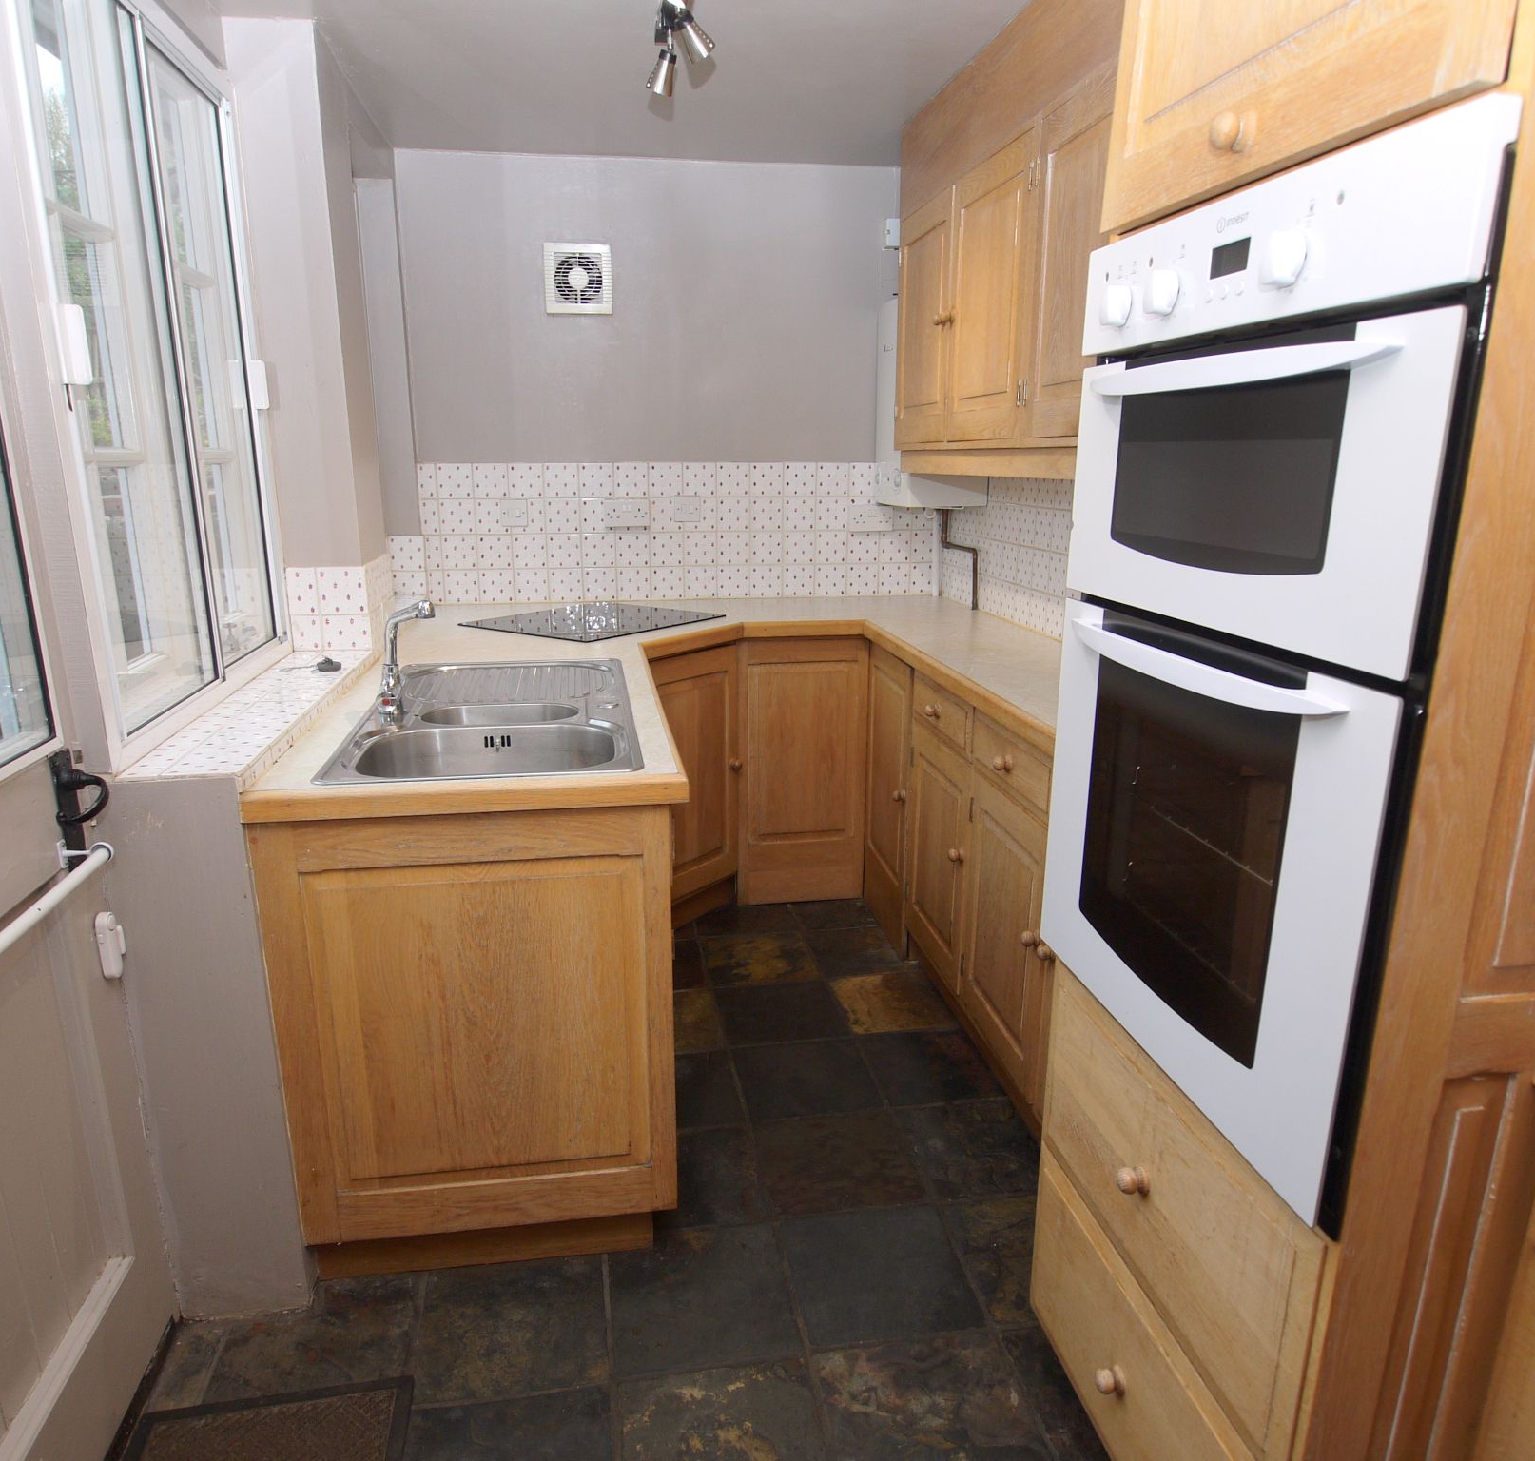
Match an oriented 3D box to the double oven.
[{"bbox_3d":[0.694,-0.078,1.122,0.560,0.900,0.595,-3,15,-10],"label":"double oven"}]

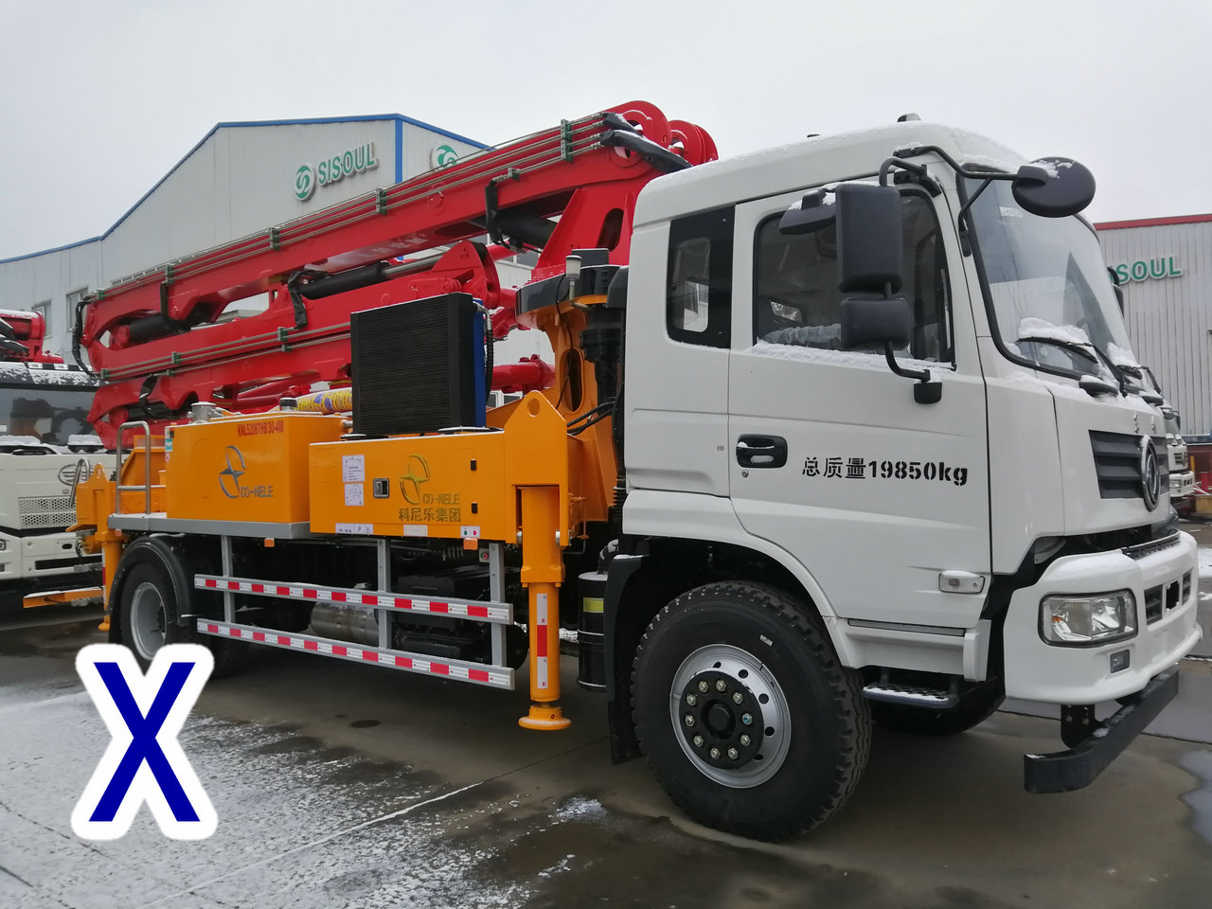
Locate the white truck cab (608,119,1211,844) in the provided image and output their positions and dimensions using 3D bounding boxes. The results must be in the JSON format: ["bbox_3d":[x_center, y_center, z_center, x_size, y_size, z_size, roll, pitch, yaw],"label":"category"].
[{"bbox_3d":[1.564,0.082,4.542,2.069,2.817,2.423,-2,-1,40],"label":"white truck cab"}]

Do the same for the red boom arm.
[{"bbox_3d":[-2.417,-1.041,7.786,7.732,1.675,0.837,-2,-1,40],"label":"red boom arm"}]

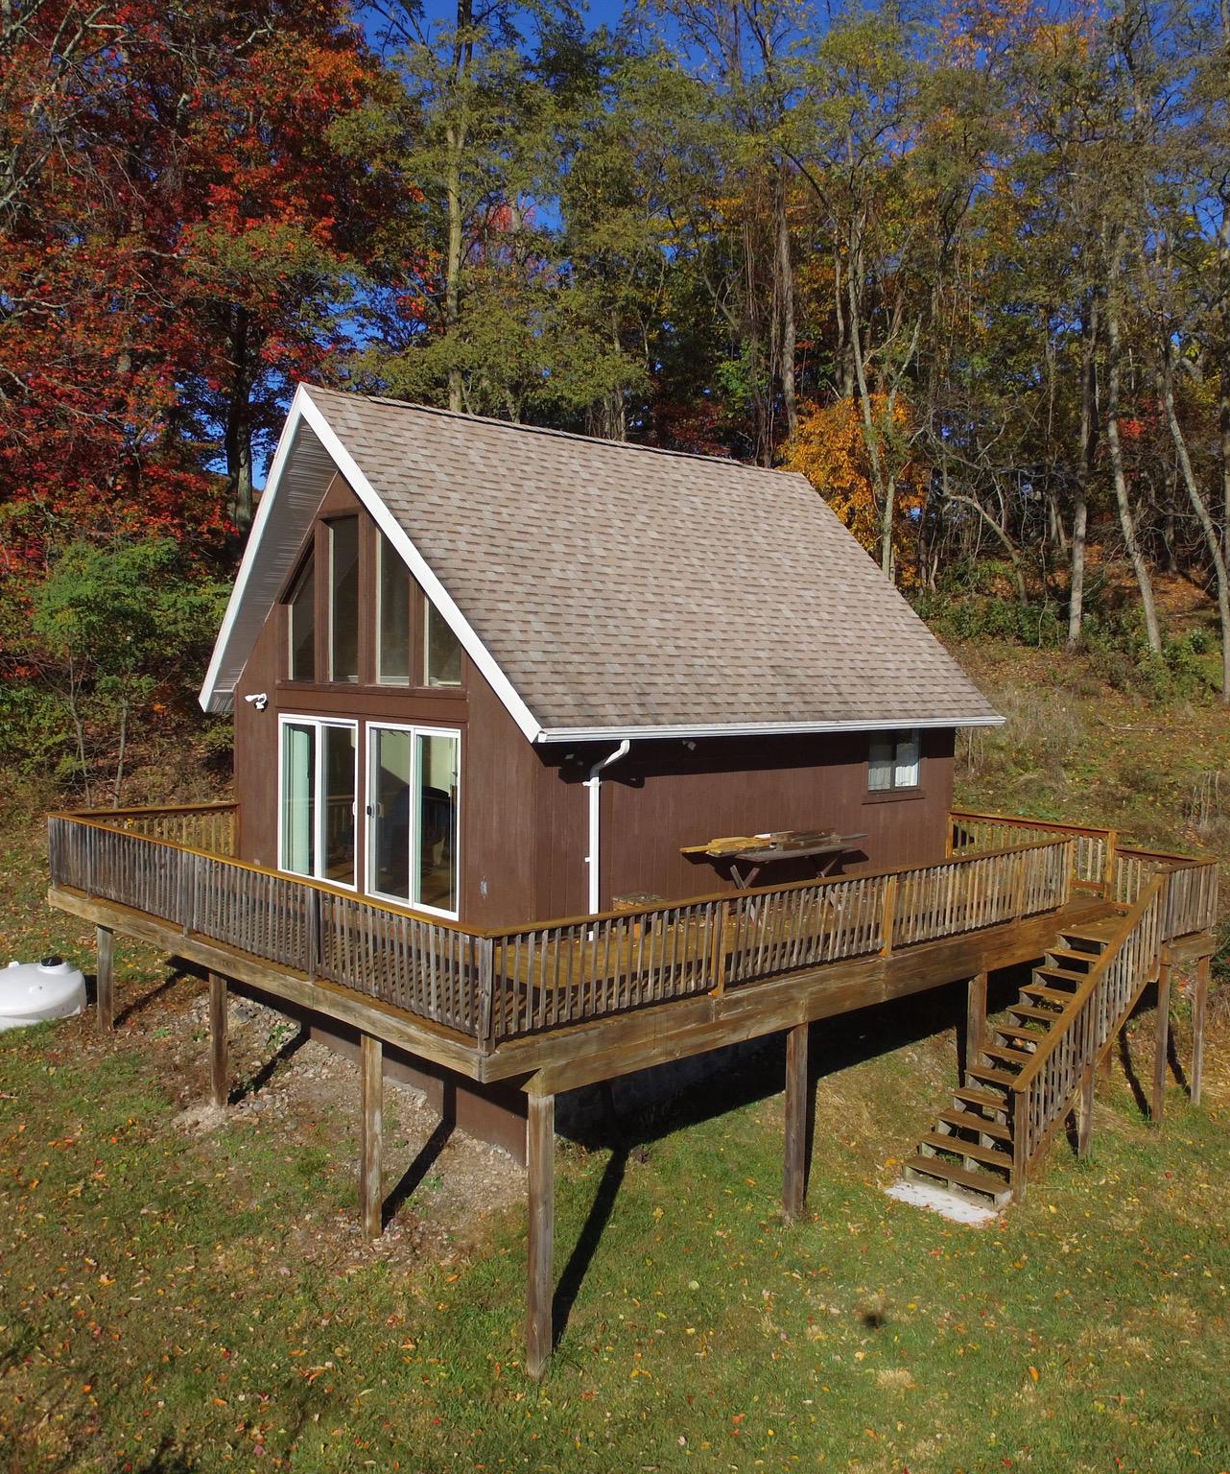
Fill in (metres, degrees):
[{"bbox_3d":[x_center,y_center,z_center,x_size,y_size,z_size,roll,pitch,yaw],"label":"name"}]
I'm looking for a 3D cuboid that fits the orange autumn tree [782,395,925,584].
[{"bbox_3d":[6.664,-6.577,32.000,4.284,6.101,4.200,1,2,0],"label":"orange autumn tree"}]

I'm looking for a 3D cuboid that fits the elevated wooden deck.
[{"bbox_3d":[0.236,2.948,14.687,10.908,3.554,10.403,-1,3,-44],"label":"elevated wooden deck"}]

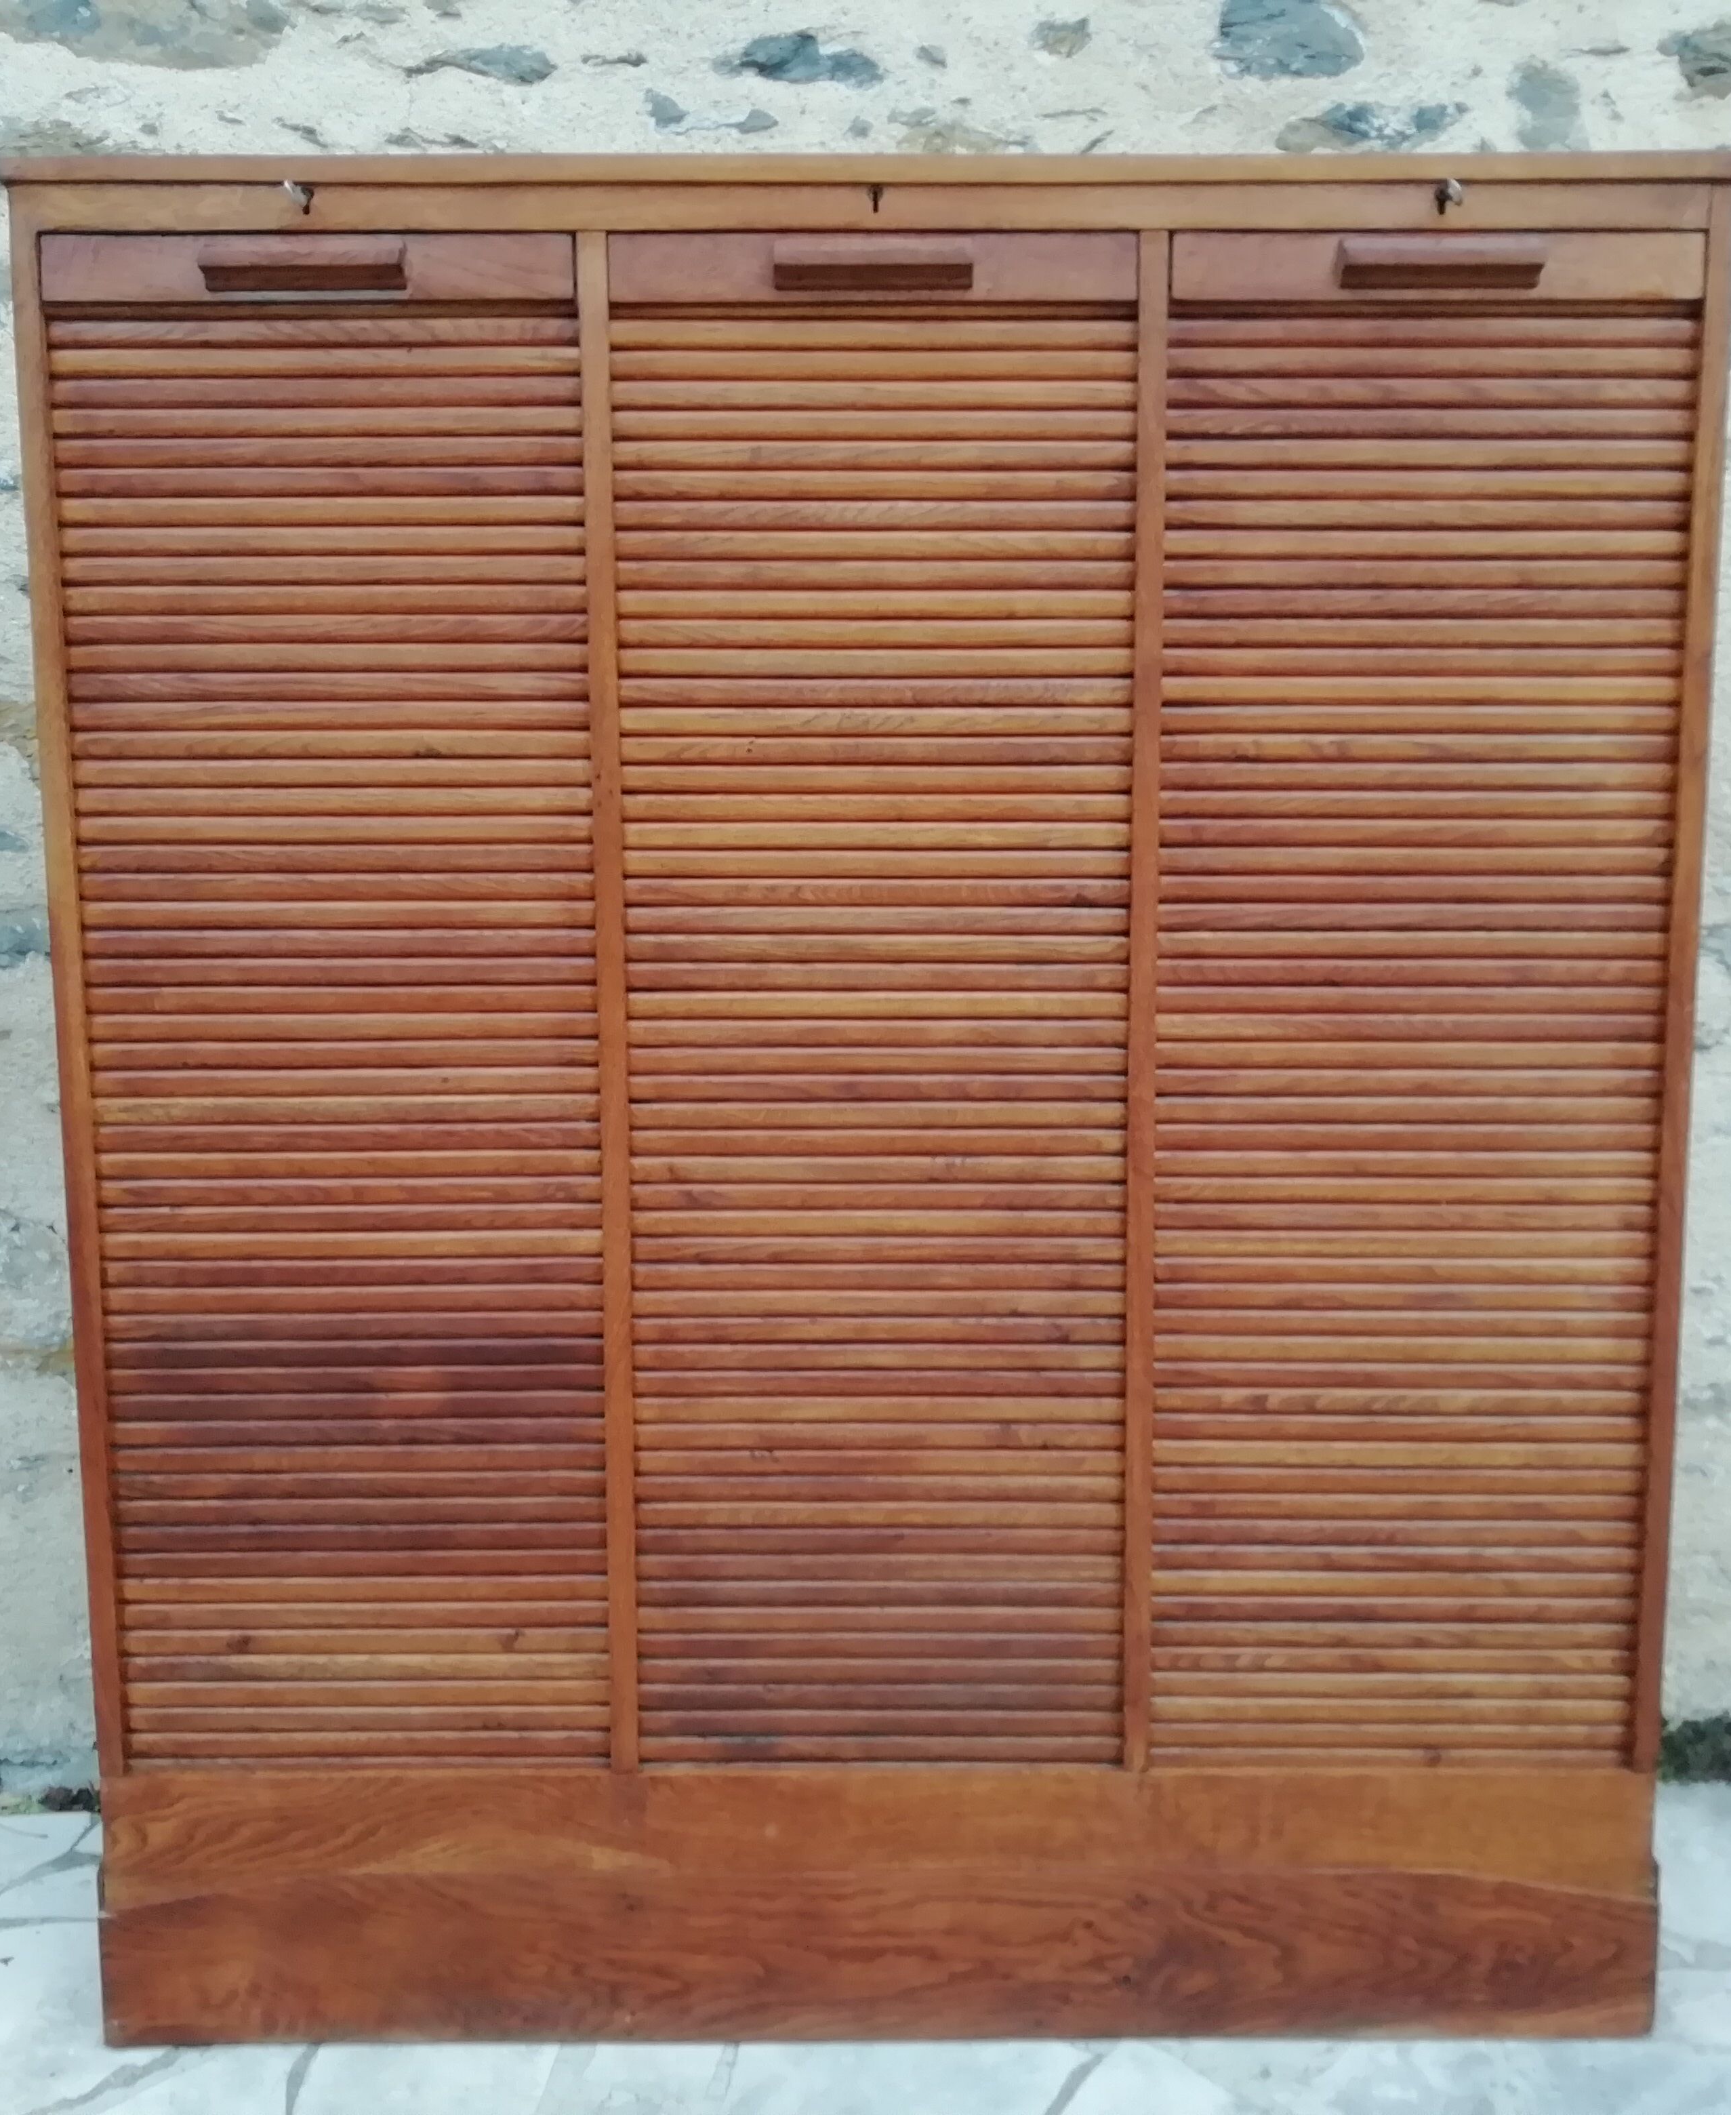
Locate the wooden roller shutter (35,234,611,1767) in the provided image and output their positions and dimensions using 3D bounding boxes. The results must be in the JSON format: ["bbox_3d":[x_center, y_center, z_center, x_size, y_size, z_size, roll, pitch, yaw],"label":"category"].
[{"bbox_3d":[-0.401,-0.013,1.617,0.392,1.182,0.045,0,8,0],"label":"wooden roller shutter"}]

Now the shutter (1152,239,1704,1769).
[{"bbox_3d":[0.419,-0.015,1.614,0.388,1.182,0.045,0,8,0],"label":"shutter"}]

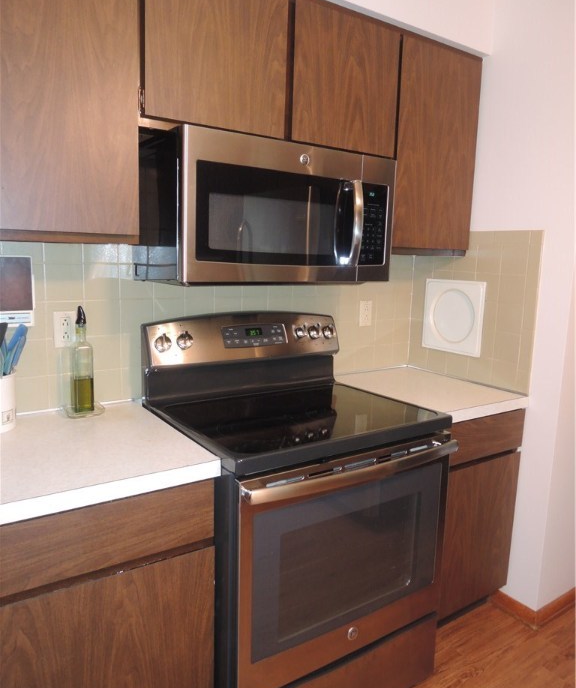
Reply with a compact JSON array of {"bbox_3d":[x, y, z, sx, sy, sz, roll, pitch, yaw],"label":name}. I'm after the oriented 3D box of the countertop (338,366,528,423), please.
[{"bbox_3d":[0.521,0.191,2.137,0.518,0.043,0.630,-5,11,-33],"label":"countertop"}]

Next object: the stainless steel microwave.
[{"bbox_3d":[-0.060,-0.420,1.782,0.762,0.415,0.396,-5,11,-33],"label":"stainless steel microwave"}]

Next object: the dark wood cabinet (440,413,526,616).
[{"bbox_3d":[0.508,0.590,2.207,0.518,0.768,0.620,-5,11,-33],"label":"dark wood cabinet"}]

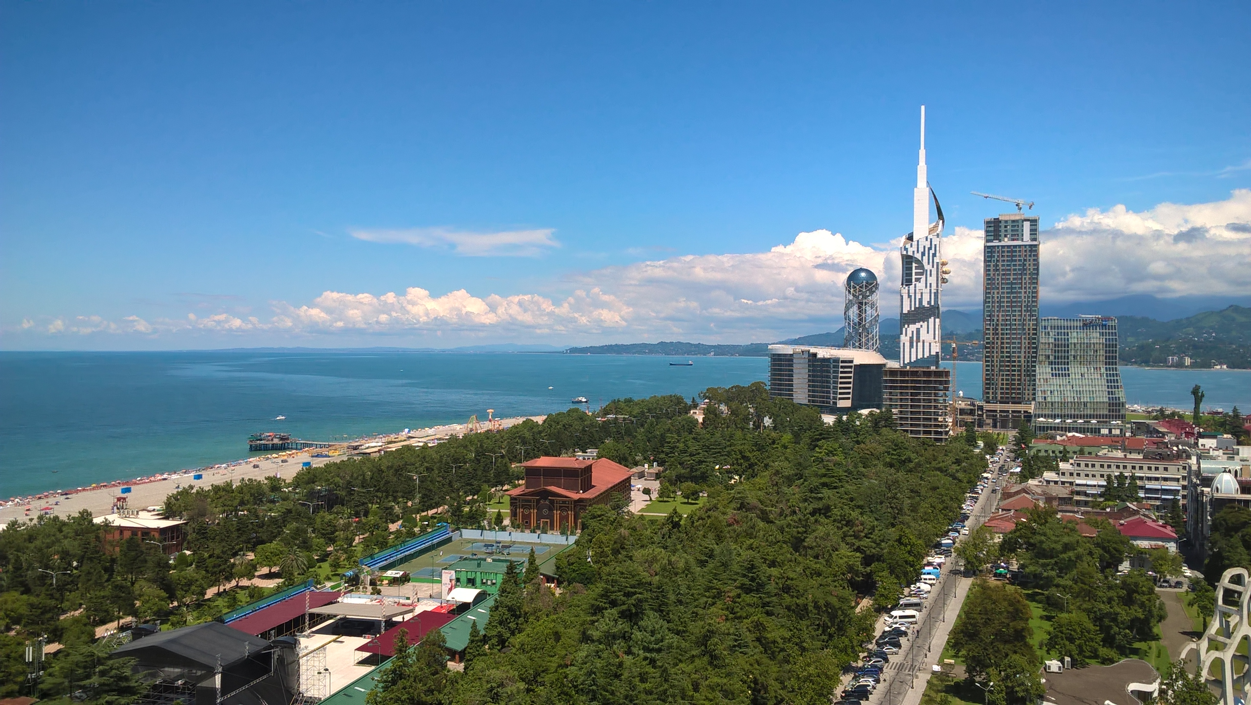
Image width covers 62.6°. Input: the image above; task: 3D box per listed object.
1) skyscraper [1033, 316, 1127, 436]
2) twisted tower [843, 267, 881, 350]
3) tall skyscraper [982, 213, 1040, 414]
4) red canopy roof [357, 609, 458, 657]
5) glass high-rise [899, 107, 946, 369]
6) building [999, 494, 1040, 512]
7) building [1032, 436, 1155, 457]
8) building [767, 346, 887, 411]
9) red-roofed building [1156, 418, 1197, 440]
[{"bbox_3d":[299.500,16.865,680.000,53.000,81.000,28.000,0,0,17],"label":"skyscraper"},{"bbox_3d":[202.500,-8.607,883.000,29.500,130.000,29.500,0,0,15],"label":"twisted tower"},{"bbox_3d":[290.000,-22.908,774.000,38.000,160.000,29.000,0,0,23],"label":"tall skyscraper"},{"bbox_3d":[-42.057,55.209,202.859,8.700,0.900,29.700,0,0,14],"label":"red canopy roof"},{"bbox_3d":[174.500,-43.072,602.000,26.000,200.000,26.000,0,0,19],"label":"glass high-rise"},{"bbox_3d":[133.000,52.585,346.000,14.000,9.500,13.500,0,0,23],"label":"building"},{"bbox_3d":[241.000,50.433,530.000,58.000,14.000,15.000,0,0,23],"label":"building"},{"bbox_3d":[140.000,25.967,722.000,29.000,61.000,88.000,0,0,-32],"label":"building"},{"bbox_3d":[349.000,50.180,652.000,23.000,15.000,20.000,0,0,23],"label":"red-roofed building"}]

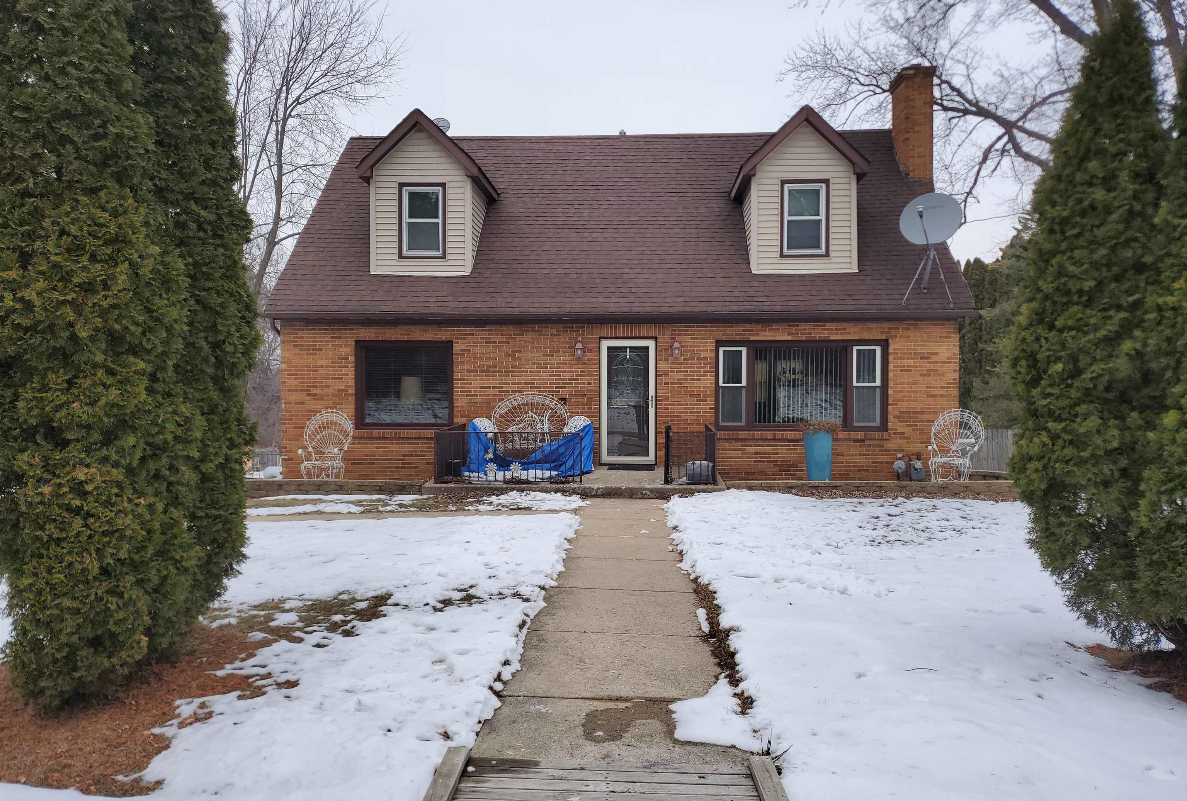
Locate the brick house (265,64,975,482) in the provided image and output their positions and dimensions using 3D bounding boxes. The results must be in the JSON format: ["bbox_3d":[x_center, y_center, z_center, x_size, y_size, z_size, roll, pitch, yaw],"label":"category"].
[{"bbox_3d":[0.585,-2.557,18.459,11.350,7.580,8.600,0,1,3],"label":"brick house"}]

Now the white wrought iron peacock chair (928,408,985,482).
[{"bbox_3d":[5.580,0.690,13.800,0.840,1.140,0.680,1,1,34],"label":"white wrought iron peacock chair"}]

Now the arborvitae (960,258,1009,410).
[{"bbox_3d":[10.600,-1.150,24.200,1.500,5.300,1.500,0,1,3],"label":"arborvitae"}]

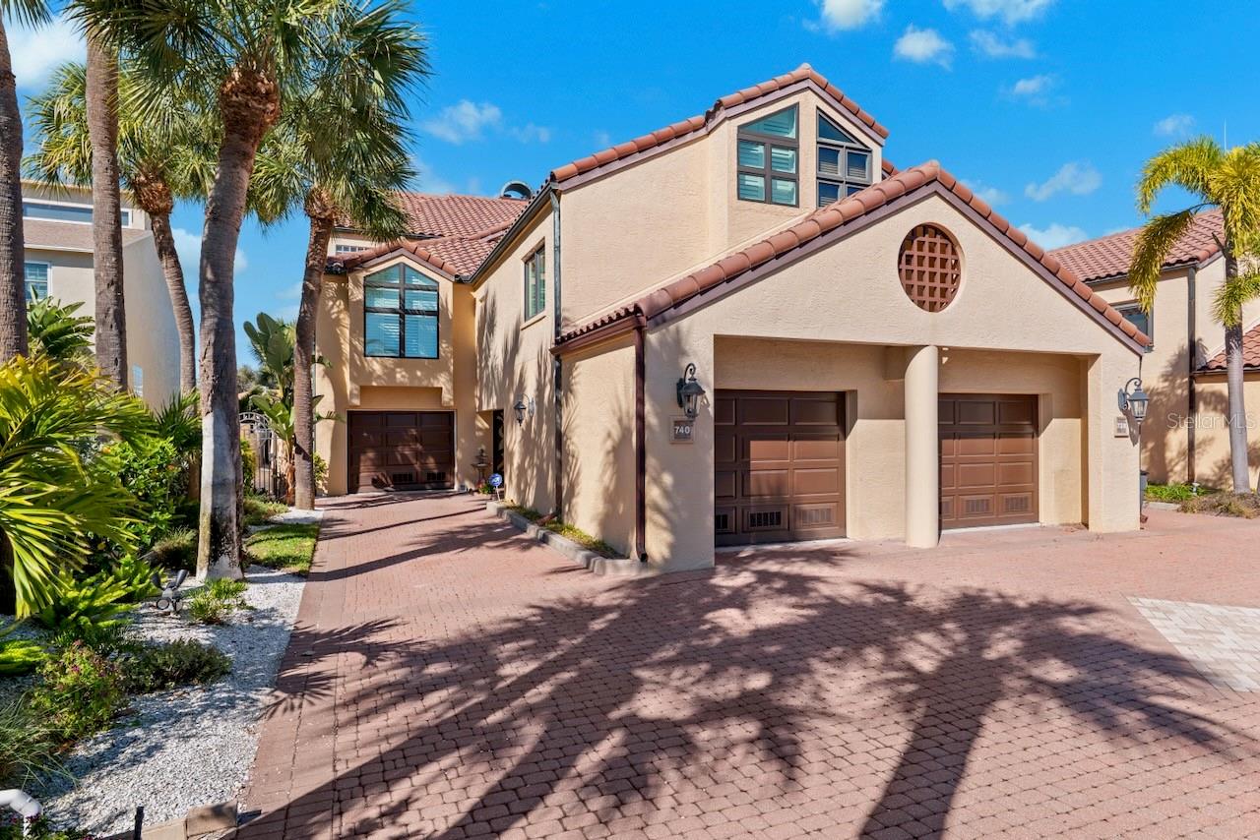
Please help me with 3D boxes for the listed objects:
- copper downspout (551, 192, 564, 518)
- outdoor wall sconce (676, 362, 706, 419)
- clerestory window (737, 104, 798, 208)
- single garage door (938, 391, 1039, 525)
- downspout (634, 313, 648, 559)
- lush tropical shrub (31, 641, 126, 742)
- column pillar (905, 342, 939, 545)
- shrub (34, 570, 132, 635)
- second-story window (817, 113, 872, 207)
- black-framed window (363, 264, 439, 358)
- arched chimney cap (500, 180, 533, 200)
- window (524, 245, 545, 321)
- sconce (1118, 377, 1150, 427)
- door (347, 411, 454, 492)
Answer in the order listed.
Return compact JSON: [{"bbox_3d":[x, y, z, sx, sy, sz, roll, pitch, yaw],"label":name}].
[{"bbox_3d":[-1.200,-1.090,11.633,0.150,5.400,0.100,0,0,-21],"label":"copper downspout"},{"bbox_3d":[0.658,-0.324,7.824,0.270,0.610,0.460,0,0,-22],"label":"outdoor wall sconce"},{"bbox_3d":[2.310,-4.490,11.692,1.200,1.790,0.120,0,0,-22],"label":"clerestory window"},{"bbox_3d":[5.556,0.658,11.245,2.710,2.144,0.080,0,0,-21],"label":"single garage door"},{"bbox_3d":[0.126,0.197,8.242,0.130,2.880,0.120,0,0,-21],"label":"downspout"},{"bbox_3d":[-3.168,1.508,4.020,0.480,0.444,0.460,0,0,-22],"label":"lush tropical shrub"},{"bbox_3d":[4.128,0.353,9.901,0.452,2.788,0.452,0,0,-21],"label":"column pillar"},{"bbox_3d":[-4.608,1.502,5.900,0.720,0.457,0.660,0,0,-22],"label":"shrub"},{"bbox_3d":[3.926,-4.705,12.864,1.240,1.840,0.120,0,0,-21],"label":"second-story window"},{"bbox_3d":[-5.567,-2.686,17.131,1.749,2.352,0.120,0,0,-22],"label":"black-framed window"},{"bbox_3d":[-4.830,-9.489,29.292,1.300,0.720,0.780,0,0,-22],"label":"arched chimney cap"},{"bbox_3d":[-1.666,-2.432,12.527,0.120,1.170,1.670,0,0,-22],"label":"window"},{"bbox_3d":[7.928,-0.314,10.974,0.270,0.760,0.389,0,0,-21],"label":"sconce"},{"bbox_3d":[-5.783,0.793,17.802,2.571,2.060,0.100,0,0,-22],"label":"door"}]

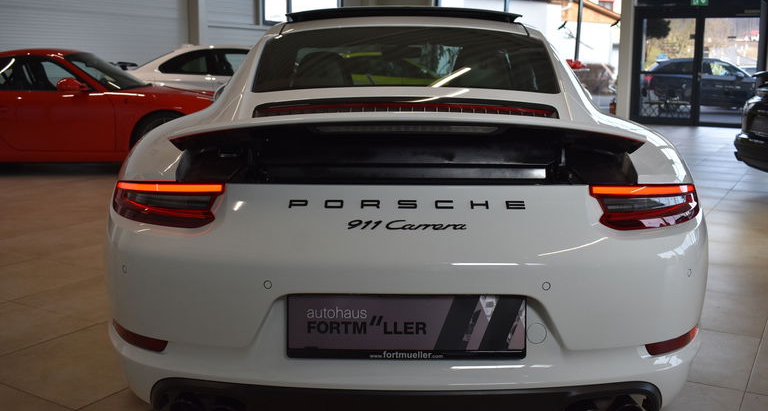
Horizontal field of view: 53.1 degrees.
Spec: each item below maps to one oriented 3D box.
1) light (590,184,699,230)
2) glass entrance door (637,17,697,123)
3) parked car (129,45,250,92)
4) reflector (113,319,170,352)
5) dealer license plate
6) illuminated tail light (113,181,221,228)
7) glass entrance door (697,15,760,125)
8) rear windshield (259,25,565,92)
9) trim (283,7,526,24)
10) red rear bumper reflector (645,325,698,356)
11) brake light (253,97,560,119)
[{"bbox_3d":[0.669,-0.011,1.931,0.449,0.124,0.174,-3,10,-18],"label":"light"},{"bbox_3d":[5.772,-2.758,15.700,1.170,2.120,0.080,6,11,28],"label":"glass entrance door"},{"bbox_3d":[-1.589,-1.549,11.049,4.620,1.390,1.860,0,10,-4],"label":"parked car"},{"bbox_3d":[-0.630,0.326,1.944,0.278,0.037,0.059,8,12,39],"label":"reflector"},{"bbox_3d":[0.052,0.269,1.700,0.528,0.141,0.025,0,1,1],"label":"dealer license plate"},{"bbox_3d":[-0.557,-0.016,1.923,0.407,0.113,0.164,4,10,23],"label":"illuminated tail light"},{"bbox_3d":[6.693,-2.594,14.731,1.080,2.150,0.080,6,11,33],"label":"glass entrance door"},{"bbox_3d":[0.089,-0.588,3.047,1.115,0.083,0.680,0,34,1],"label":"rear windshield"},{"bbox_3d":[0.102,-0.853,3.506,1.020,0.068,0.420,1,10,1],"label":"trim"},{"bbox_3d":[0.669,0.313,1.784,0.210,0.033,0.050,-7,12,-37],"label":"red rear bumper reflector"},{"bbox_3d":[0.076,-0.324,2.577,1.023,0.067,0.160,0,10,1],"label":"brake light"}]

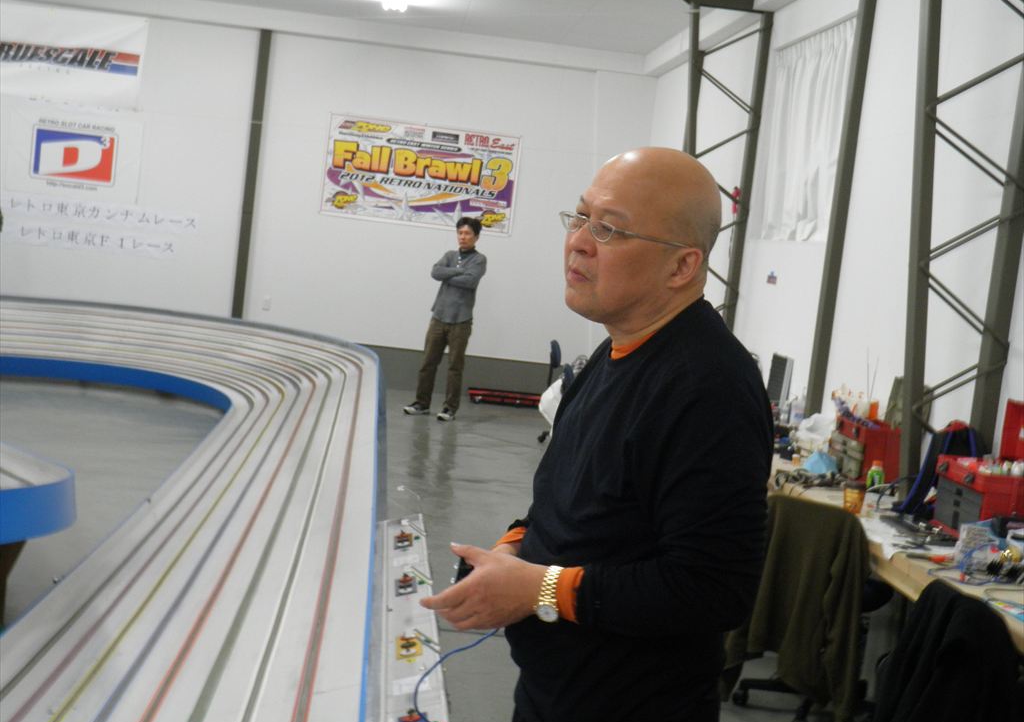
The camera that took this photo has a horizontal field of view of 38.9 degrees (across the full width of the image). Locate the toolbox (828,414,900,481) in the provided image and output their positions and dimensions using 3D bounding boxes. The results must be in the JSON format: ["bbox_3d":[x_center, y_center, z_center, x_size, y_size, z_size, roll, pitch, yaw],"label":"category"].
[{"bbox_3d":[1.605,0.397,6.509,0.215,0.235,0.360,6,5,-8],"label":"toolbox"}]

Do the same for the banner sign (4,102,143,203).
[{"bbox_3d":[-4.107,-1.935,13.591,1.220,0.810,0.020,6,5,-5],"label":"banner sign"}]

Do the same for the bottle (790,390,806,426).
[{"bbox_3d":[1.590,0.256,8.057,0.075,0.200,0.075,6,5,-5],"label":"bottle"}]

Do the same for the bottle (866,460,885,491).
[{"bbox_3d":[1.539,0.478,6.102,0.067,0.128,0.067,6,5,-5],"label":"bottle"}]

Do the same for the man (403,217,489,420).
[{"bbox_3d":[-0.529,-0.363,12.252,0.500,1.690,0.380,9,5,28],"label":"man"}]

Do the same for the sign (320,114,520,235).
[{"bbox_3d":[-0.865,-1.779,13.859,1.830,0.940,0.020,6,5,-5],"label":"sign"}]

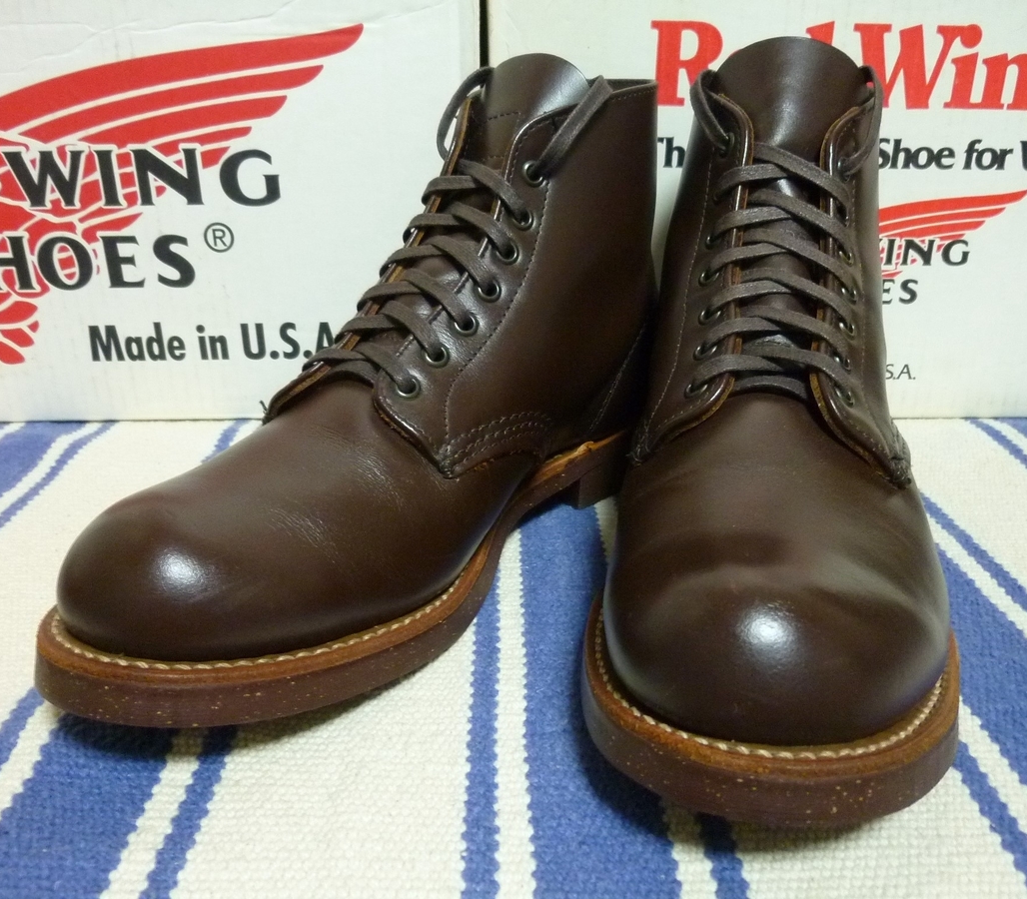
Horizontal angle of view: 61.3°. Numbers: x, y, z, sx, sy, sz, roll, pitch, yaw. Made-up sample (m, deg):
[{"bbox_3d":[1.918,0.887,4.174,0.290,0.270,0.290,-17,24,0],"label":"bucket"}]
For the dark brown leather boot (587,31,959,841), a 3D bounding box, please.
[{"bbox_3d":[0.091,-0.044,0.294,0.111,0.182,0.304,5,23,13],"label":"dark brown leather boot"}]

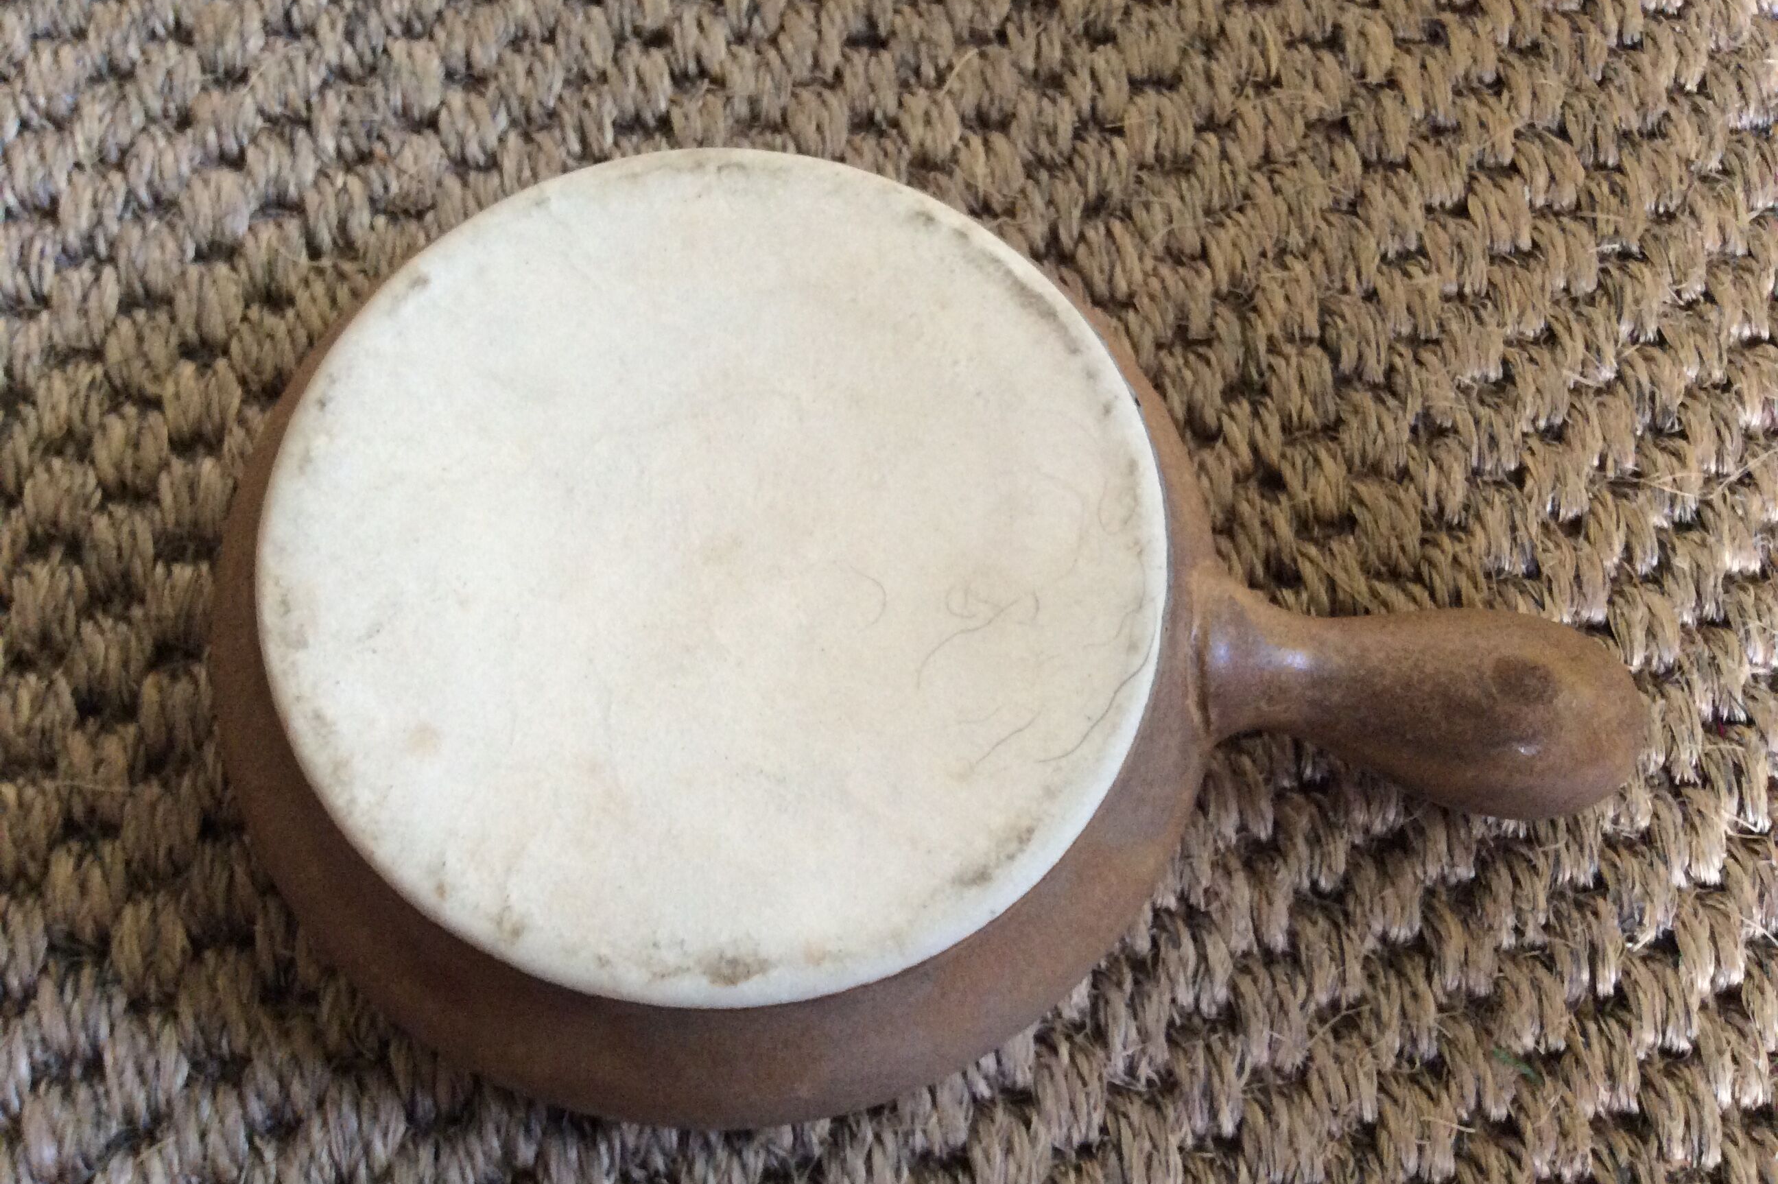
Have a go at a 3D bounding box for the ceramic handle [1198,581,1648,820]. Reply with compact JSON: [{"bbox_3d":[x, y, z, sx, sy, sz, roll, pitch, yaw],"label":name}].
[{"bbox_3d":[0.082,0.015,0.253,0.070,0.029,0.030,7,73,-2],"label":"ceramic handle"}]

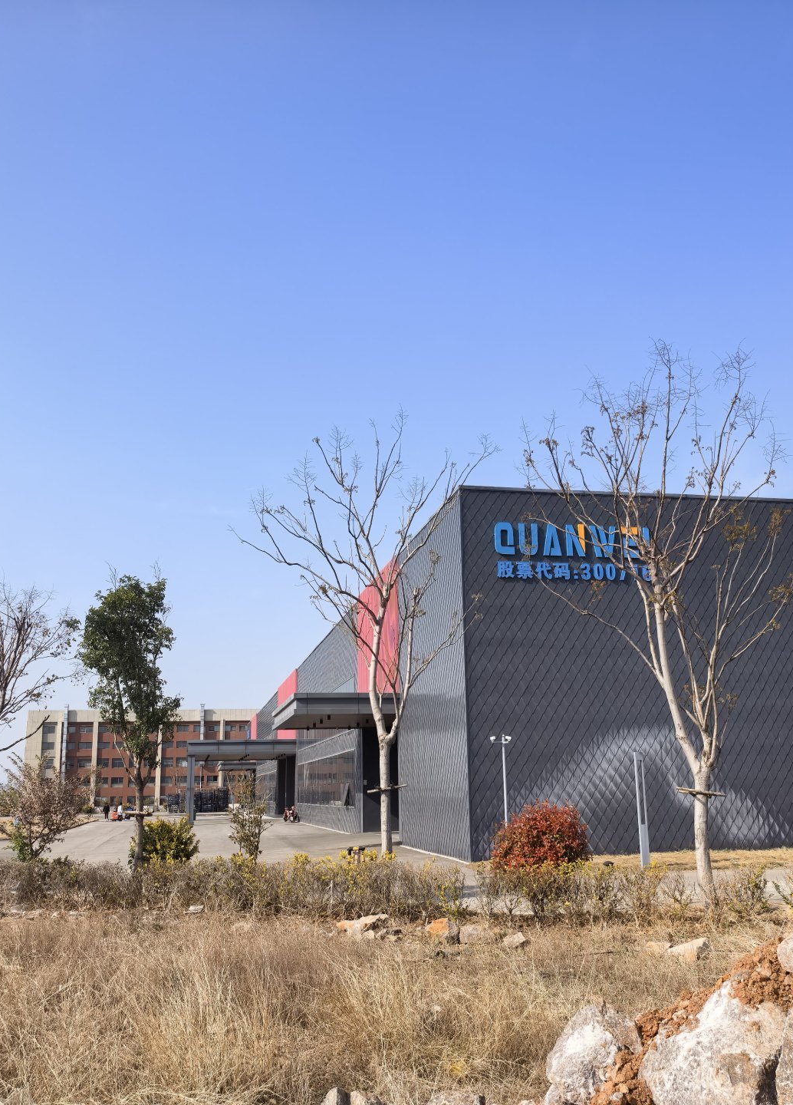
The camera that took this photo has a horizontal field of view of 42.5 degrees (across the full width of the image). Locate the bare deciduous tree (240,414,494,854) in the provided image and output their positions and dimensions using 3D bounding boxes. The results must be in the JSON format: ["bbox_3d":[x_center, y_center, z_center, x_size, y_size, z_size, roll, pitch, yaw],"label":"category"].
[{"bbox_3d":[-0.485,1.601,17.398,4.410,8.370,4.190,-1,-13,-2],"label":"bare deciduous tree"}]

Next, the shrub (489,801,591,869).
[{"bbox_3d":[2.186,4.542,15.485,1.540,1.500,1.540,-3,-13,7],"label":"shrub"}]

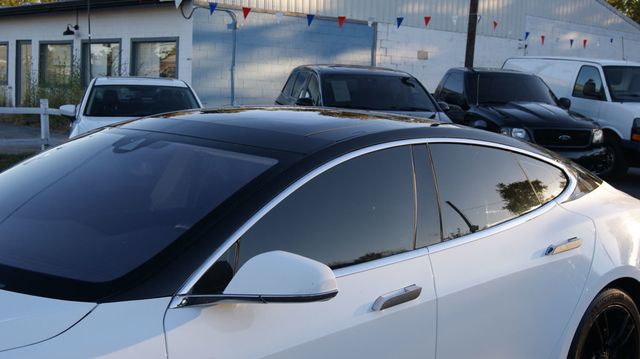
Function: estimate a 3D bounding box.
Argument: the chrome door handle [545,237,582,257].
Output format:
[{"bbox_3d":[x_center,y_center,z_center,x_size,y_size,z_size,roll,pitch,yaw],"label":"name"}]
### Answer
[{"bbox_3d":[1.004,0.275,3.137,0.235,0.050,0.055,-3,9,-42],"label":"chrome door handle"}]

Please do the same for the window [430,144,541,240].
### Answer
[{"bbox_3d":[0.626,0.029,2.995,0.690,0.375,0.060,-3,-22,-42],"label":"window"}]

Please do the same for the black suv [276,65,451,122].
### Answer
[{"bbox_3d":[0.550,-0.745,10.850,1.880,1.760,4.750,1,7,-13],"label":"black suv"}]

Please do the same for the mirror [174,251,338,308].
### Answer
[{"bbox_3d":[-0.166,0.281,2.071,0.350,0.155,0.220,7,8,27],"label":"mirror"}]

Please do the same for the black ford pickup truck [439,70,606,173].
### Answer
[{"bbox_3d":[2.947,-1.023,13.682,2.030,1.850,5.300,0,7,-14],"label":"black ford pickup truck"}]

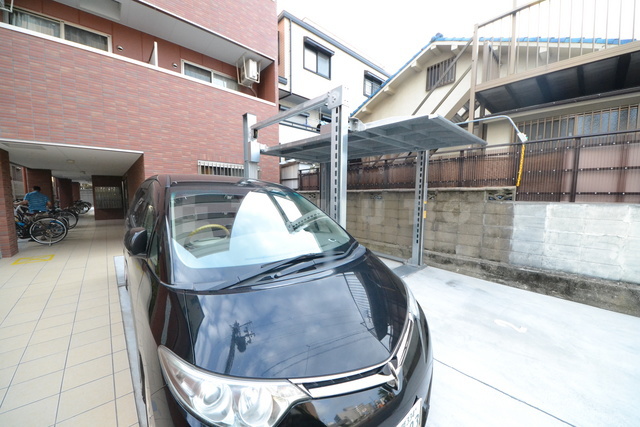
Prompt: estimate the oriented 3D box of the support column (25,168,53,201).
[{"bbox_3d":[-11.591,-0.660,8.894,0.609,2.349,0.609,6,8,44],"label":"support column"}]

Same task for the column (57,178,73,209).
[{"bbox_3d":[-18.207,-1.332,15.365,0.609,2.349,0.609,6,8,44],"label":"column"}]

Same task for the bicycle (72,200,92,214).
[{"bbox_3d":[-15.197,-0.417,13.111,1.720,1.020,0.580,-1,6,-8],"label":"bicycle"}]

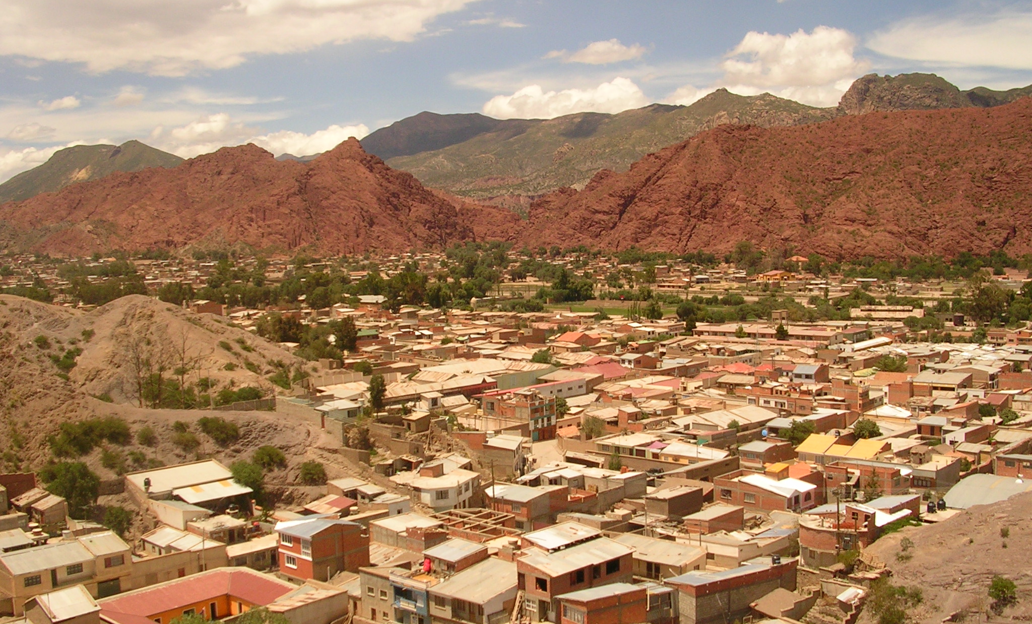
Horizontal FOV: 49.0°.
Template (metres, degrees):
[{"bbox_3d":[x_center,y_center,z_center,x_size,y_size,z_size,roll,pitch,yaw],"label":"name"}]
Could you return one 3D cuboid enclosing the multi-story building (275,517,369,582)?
[{"bbox_3d":[-26.125,31.626,153.875,7.700,7.700,10.000,3,6,43],"label":"multi-story building"}]

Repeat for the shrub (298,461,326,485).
[{"bbox_3d":[-35.890,28.360,199.730,4.600,3.900,4.300,-1,6,0],"label":"shrub"}]

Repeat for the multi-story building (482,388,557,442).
[{"bbox_3d":[0.640,26.350,293.300,16.500,11.300,10.000,4,8,42],"label":"multi-story building"}]

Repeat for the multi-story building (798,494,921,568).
[{"bbox_3d":[42.973,27.550,142.633,10.100,8.100,13.000,3,6,43],"label":"multi-story building"}]

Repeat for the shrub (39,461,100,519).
[{"bbox_3d":[-68.827,27.394,174.565,8.900,8.600,8.200,-3,5,-22],"label":"shrub"}]

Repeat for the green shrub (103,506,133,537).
[{"bbox_3d":[-58.233,30.621,165.801,4.100,4.300,4.000,-2,5,-20],"label":"green shrub"}]

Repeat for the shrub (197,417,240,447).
[{"bbox_3d":[-55.720,22.420,212.160,7.600,4.800,5.500,-1,6,0],"label":"shrub"}]

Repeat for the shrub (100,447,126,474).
[{"bbox_3d":[-70.890,26.040,199.420,4.400,4.200,4.200,-1,6,0],"label":"shrub"}]

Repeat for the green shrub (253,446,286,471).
[{"bbox_3d":[-42.133,24.990,193.466,5.400,4.000,5.000,-2,5,-13],"label":"green shrub"}]

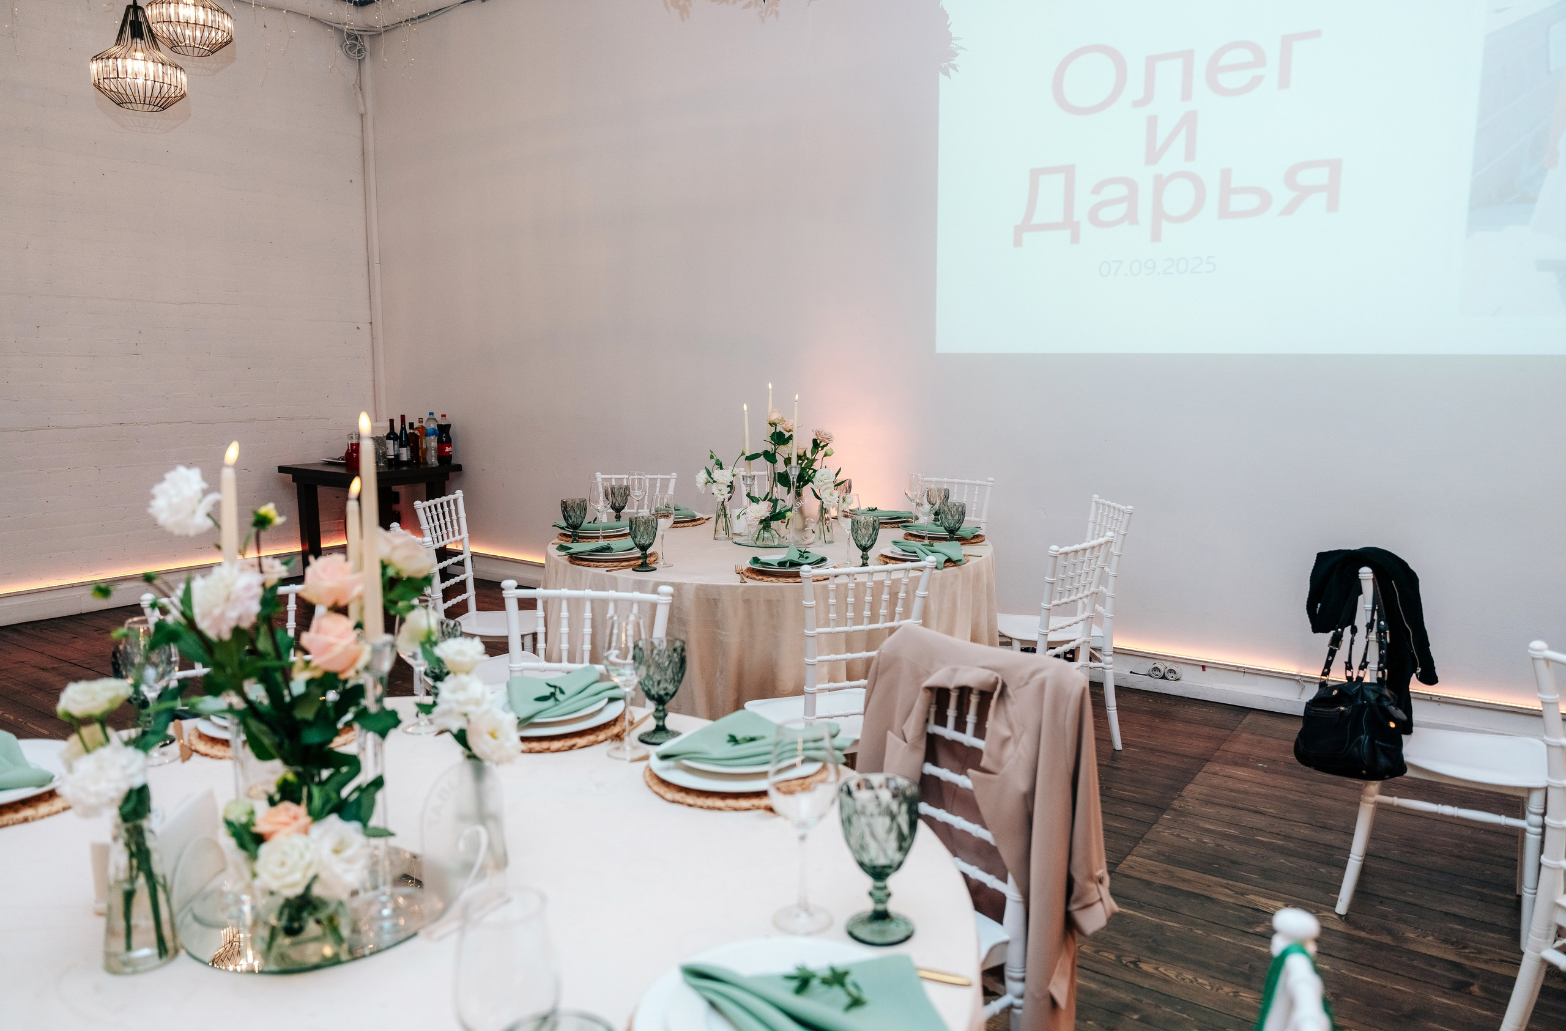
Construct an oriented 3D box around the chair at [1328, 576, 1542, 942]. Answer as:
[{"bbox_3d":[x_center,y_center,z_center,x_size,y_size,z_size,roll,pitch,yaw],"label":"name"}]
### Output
[{"bbox_3d":[1.722,0.580,2.723,0.440,0.920,0.400,5,9,30],"label":"chair"}]

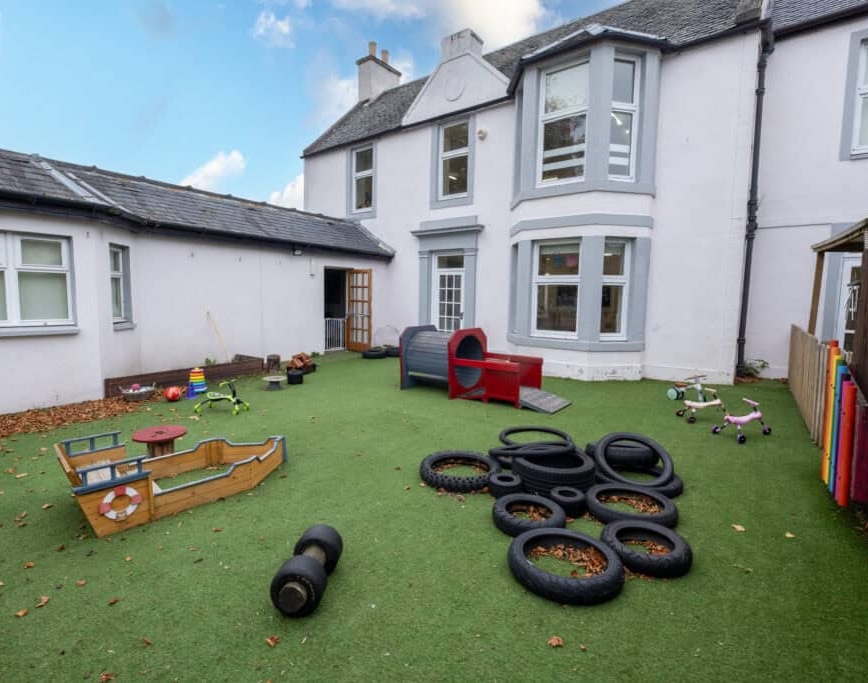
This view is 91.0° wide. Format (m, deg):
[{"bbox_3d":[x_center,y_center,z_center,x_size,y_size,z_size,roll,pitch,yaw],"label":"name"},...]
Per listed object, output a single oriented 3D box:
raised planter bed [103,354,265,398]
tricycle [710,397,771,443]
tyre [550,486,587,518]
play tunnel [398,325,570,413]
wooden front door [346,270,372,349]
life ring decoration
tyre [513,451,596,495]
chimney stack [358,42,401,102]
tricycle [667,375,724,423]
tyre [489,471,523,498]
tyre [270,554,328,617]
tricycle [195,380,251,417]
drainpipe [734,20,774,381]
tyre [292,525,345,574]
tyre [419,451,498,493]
[{"bbox_3d":[-4.055,0.518,6.934,0.750,0.260,2.432,4,7,32],"label":"raised planter bed"},{"bbox_3d":[3.300,0.810,4.460,0.590,0.380,0.390,0,5,-12],"label":"tricycle"},{"bbox_3d":[0.897,1.071,2.850,0.228,0.128,0.228,1,5,0],"label":"tyre"},{"bbox_3d":[0.708,0.286,5.951,2.240,0.920,0.950,5,7,38],"label":"play tunnel"},{"bbox_3d":[-1.850,-0.760,10.570,0.820,2.020,0.045,5,6,36],"label":"wooden front door"},{"bbox_3d":[-1.870,0.968,2.550,0.030,0.215,0.215,6,7,42],"label":"life ring decoration"},{"bbox_3d":[0.942,1.010,3.375,0.615,0.190,0.615,1,5,0],"label":"tyre"},{"bbox_3d":[-2.065,-9.860,16.110,0.700,2.400,1.650,5,6,36],"label":"chimney stack"},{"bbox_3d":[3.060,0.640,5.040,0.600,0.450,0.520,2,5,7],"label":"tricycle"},{"bbox_3d":[0.532,1.070,3.150,0.230,0.108,0.230,1,5,0],"label":"tyre"},{"bbox_3d":[-0.617,1.122,1.962,0.248,0.248,0.160,1,5,3],"label":"tyre"},{"bbox_3d":[-2.560,0.667,5.180,0.580,0.370,0.370,2,5,13],"label":"tricycle"},{"bbox_3d":[5.277,-2.273,7.036,0.200,5.700,0.180,5,7,39],"label":"drainpipe"},{"bbox_3d":[-0.604,1.088,2.236,0.248,0.248,0.160,1,5,3],"label":"tyre"},{"bbox_3d":[0.206,1.040,3.437,0.635,0.105,0.635,1,5,0],"label":"tyre"}]

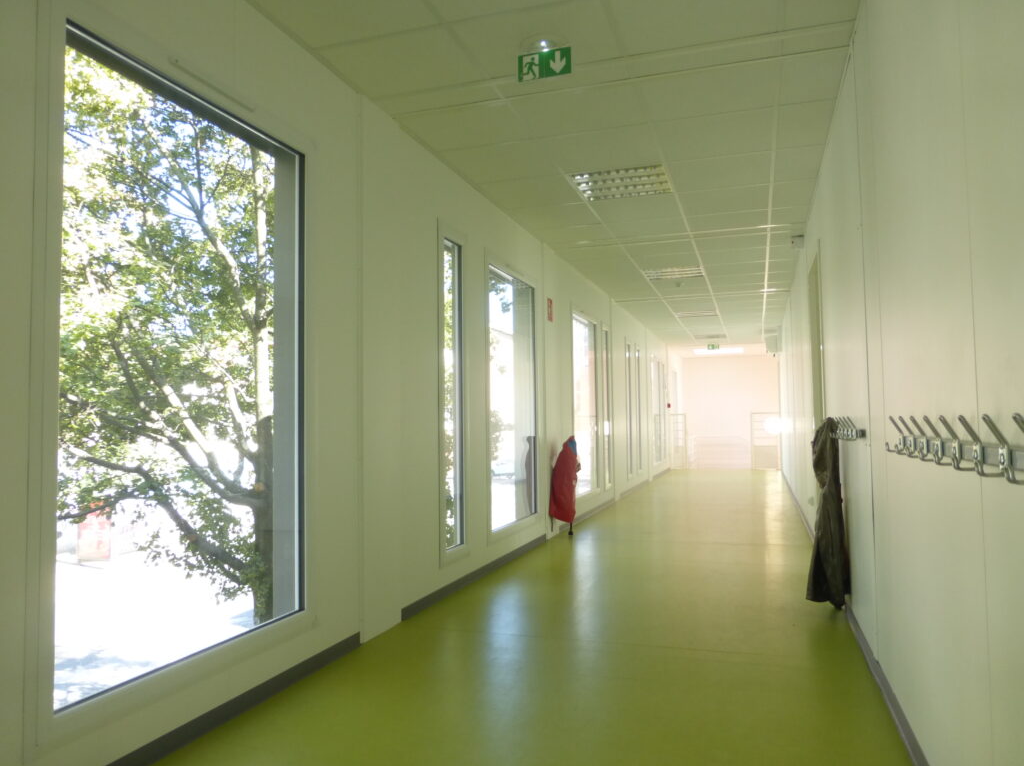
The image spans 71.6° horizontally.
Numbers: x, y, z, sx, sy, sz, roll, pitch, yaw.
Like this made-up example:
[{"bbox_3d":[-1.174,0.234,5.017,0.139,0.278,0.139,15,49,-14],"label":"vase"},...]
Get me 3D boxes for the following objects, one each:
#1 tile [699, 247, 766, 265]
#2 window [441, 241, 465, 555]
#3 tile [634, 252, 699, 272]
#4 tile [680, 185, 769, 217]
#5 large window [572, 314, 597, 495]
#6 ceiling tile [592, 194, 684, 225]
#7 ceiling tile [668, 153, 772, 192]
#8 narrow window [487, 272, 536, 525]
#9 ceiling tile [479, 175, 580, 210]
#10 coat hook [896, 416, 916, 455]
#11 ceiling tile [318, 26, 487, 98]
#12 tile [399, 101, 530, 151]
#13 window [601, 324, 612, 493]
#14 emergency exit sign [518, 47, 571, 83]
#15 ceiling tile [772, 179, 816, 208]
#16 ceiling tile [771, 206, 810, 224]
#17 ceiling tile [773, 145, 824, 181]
[{"bbox_3d":[2.061,-1.180,6.617,0.601,0.020,0.595,-1,-3,19],"label":"tile"},{"bbox_3d":[-0.369,0.064,4.226,0.060,1.825,0.320,-1,-3,19],"label":"window"},{"bbox_3d":[1.493,-1.166,6.812,0.600,0.020,0.595,-1,-3,19],"label":"tile"},{"bbox_3d":[1.473,-1.261,4.910,0.601,0.020,0.580,-1,-3,19],"label":"tile"},{"bbox_3d":[0.745,0.236,7.357,0.080,1.793,1.058,-1,-3,19],"label":"large window"},{"bbox_3d":[0.908,-1.250,5.113,0.600,0.020,0.598,-1,-3,19],"label":"ceiling tile"},{"bbox_3d":[1.280,-1.293,4.354,0.601,0.020,0.595,-1,-3,19],"label":"ceiling tile"},{"bbox_3d":[-0.004,0.116,5.191,0.080,1.802,1.053,-1,-3,19],"label":"narrow window"},{"bbox_3d":[0.138,-1.266,4.748,0.616,0.020,0.595,-1,-3,19],"label":"ceiling tile"},{"bbox_3d":[1.035,0.137,1.865,0.044,0.104,0.030,-1,-3,19],"label":"coat hook"},{"bbox_3d":[-0.455,-1.336,2.966,0.584,0.020,0.446,-1,-3,19],"label":"ceiling tile"},{"bbox_3d":[-0.228,-1.311,3.640,0.588,0.020,0.500,-1,-3,19],"label":"tile"},{"bbox_3d":[1.105,0.311,8.471,0.060,1.870,0.420,-1,-3,19],"label":"window"},{"bbox_3d":[0.129,-1.240,2.769,0.209,0.103,0.015,-1,-3,19],"label":"emergency exit sign"},{"bbox_3d":[1.890,-1.273,4.773,0.277,0.020,0.598,-1,-3,19],"label":"ceiling tile"},{"bbox_3d":[2.054,-1.240,5.259,0.259,0.020,0.464,-1,-3,19],"label":"ceiling tile"},{"bbox_3d":[1.686,-1.291,4.193,0.259,0.020,0.604,-1,-3,19],"label":"ceiling tile"}]

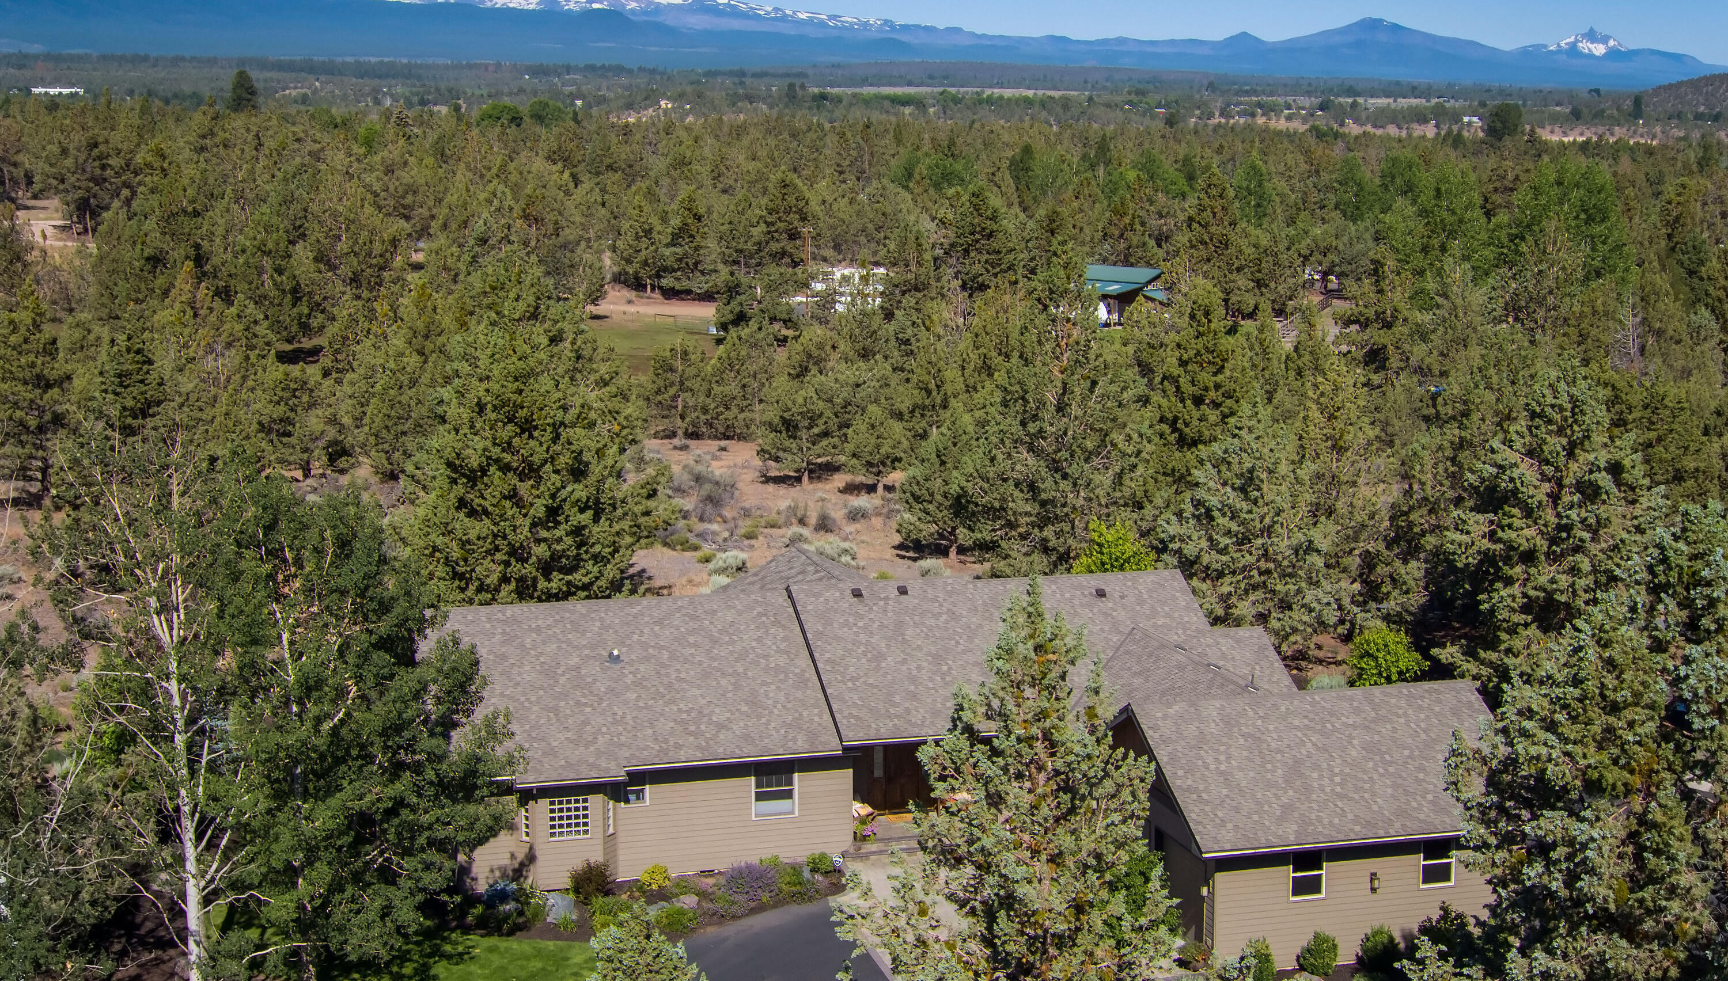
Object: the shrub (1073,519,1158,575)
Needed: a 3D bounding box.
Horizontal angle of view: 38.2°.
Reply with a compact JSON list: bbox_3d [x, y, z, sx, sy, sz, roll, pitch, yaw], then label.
[{"bbox_3d":[9.716,3.090,97.322,3.600,4.030,3.600,-2,10,-16],"label":"shrub"}]

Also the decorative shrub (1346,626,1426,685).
[{"bbox_3d":[17.621,5.919,84.223,2.700,2.780,2.700,-2,10,-16],"label":"decorative shrub"}]

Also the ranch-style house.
[{"bbox_3d":[1.094,6.344,66.844,25.300,7.000,23.600,-2,10,-16],"label":"ranch-style house"}]

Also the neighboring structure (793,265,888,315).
[{"bbox_3d":[-2.190,-17.307,219.000,9.500,5.200,8.000,1,9,0],"label":"neighboring structure"}]

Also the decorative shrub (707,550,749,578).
[{"bbox_3d":[-5.730,3.090,104.900,1.770,1.200,1.700,1,9,0],"label":"decorative shrub"}]

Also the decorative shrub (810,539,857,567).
[{"bbox_3d":[-1.310,2.660,107.000,1.950,1.350,1.850,-2,10,-16],"label":"decorative shrub"}]

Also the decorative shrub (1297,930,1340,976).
[{"bbox_3d":[10.566,10.774,58.021,1.020,1.080,1.020,1,9,0],"label":"decorative shrub"}]

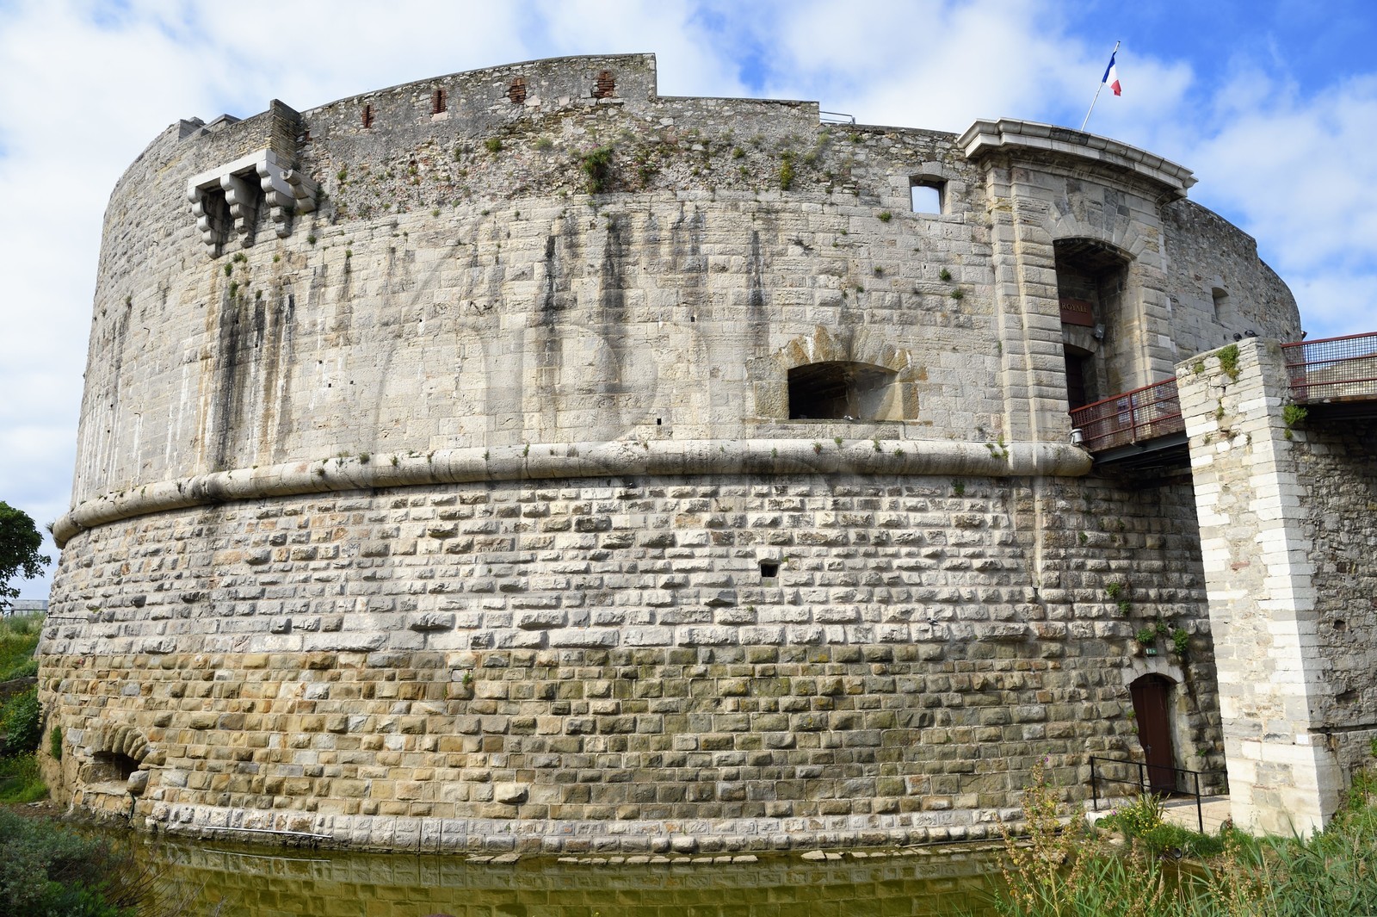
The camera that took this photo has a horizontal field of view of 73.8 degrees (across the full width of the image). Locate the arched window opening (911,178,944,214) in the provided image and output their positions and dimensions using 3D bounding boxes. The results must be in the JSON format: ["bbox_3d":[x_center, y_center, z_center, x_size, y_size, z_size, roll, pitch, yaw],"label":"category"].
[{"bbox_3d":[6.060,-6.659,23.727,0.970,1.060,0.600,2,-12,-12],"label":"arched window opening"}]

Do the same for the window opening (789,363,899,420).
[{"bbox_3d":[3.986,-1.619,24.123,2.950,1.600,1.000,1,-11,-7],"label":"window opening"}]

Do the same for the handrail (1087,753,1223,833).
[{"bbox_3d":[9.139,6.537,17.986,0.648,1.082,2.584,4,-12,-21],"label":"handrail"}]

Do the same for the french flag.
[{"bbox_3d":[11.082,-9.986,24.072,0.220,1.200,0.570,4,-12,-22],"label":"french flag"}]

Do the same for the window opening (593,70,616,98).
[{"bbox_3d":[-2.170,-9.710,24.023,0.580,0.840,0.300,-2,-12,5],"label":"window opening"}]

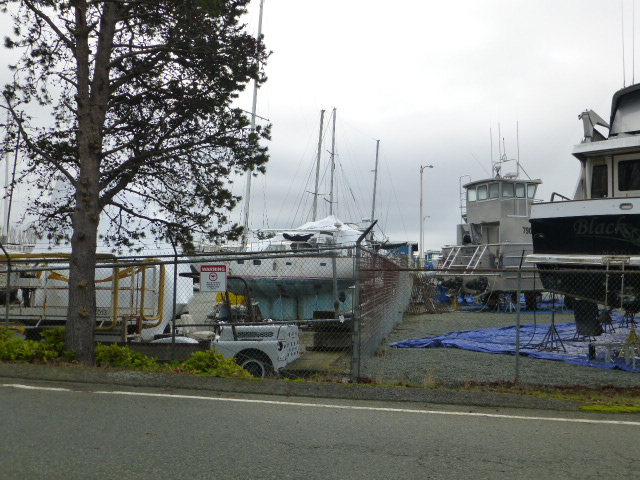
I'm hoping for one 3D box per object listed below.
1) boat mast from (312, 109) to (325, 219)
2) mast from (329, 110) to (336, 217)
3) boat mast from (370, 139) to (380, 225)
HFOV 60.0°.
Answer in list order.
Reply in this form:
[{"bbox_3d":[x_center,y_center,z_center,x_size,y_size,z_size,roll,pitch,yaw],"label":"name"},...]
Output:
[{"bbox_3d":[-0.118,-4.289,36.298,0.190,8.690,0.190,4,-4,0],"label":"boat mast"},{"bbox_3d":[0.907,-4.929,40.332,0.180,9.670,0.180,2,-4,0],"label":"mast"},{"bbox_3d":[4.004,-3.652,40.255,0.160,7.420,0.160,4,-4,0],"label":"boat mast"}]

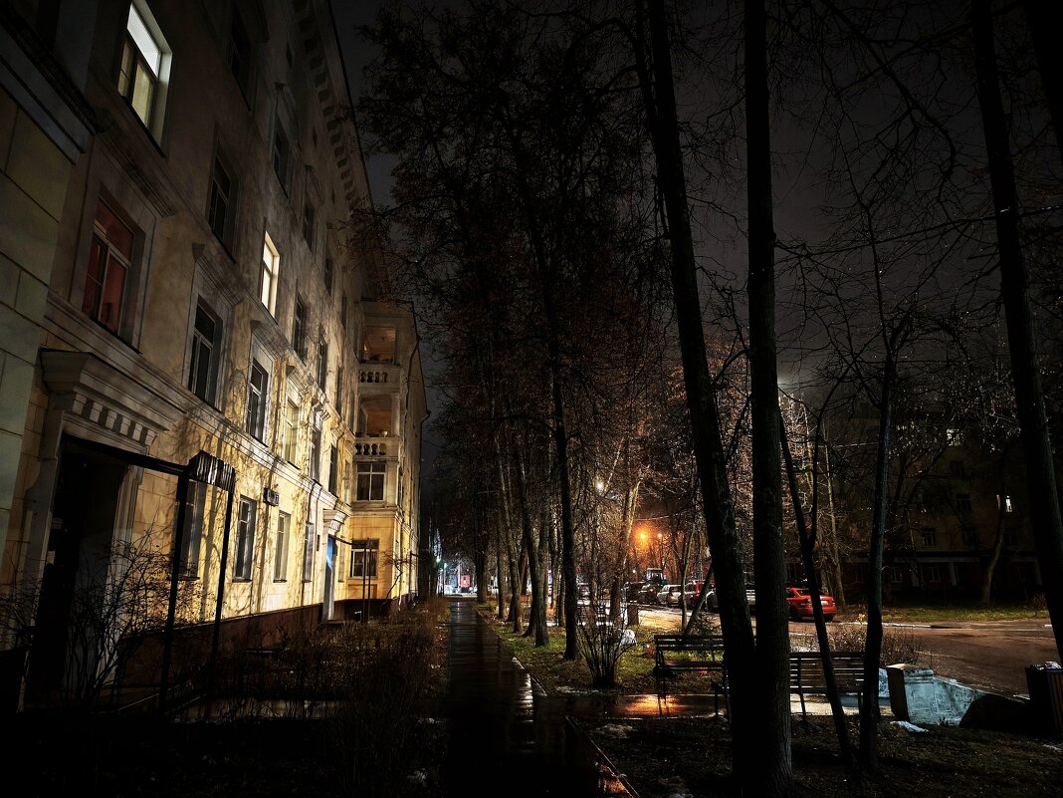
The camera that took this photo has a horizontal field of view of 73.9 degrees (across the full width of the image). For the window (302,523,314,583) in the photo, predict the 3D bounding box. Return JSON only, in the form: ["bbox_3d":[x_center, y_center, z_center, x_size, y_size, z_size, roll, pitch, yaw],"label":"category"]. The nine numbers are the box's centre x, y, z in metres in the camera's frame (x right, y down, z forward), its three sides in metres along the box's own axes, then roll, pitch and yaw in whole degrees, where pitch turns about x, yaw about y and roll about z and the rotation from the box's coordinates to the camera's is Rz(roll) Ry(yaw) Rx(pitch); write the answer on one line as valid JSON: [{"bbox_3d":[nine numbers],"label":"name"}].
[{"bbox_3d":[-7.757,5.264,24.357,0.200,1.900,1.500,1,-14,-6],"label":"window"}]

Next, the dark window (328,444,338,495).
[{"bbox_3d":[-7.985,2.825,28.109,0.200,1.934,1.536,1,-15,-6],"label":"dark window"}]

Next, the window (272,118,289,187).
[{"bbox_3d":[-6.947,-6.613,19.427,0.200,1.656,1.440,1,-15,-6],"label":"window"}]

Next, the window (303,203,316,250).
[{"bbox_3d":[-7.444,-5.816,23.415,0.200,1.620,1.350,1,-14,-6],"label":"window"}]

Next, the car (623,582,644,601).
[{"bbox_3d":[9.421,17.278,63.053,1.780,1.600,4.400,1,-15,-6],"label":"car"}]

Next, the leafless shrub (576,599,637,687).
[{"bbox_3d":[1.256,4.072,11.910,1.020,1.470,1.000,0,-14,-1],"label":"leafless shrub"}]

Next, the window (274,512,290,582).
[{"bbox_3d":[-7.118,4.188,19.921,0.200,1.891,1.440,1,-15,-6],"label":"window"}]

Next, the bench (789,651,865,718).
[{"bbox_3d":[3.482,3.707,9.243,1.800,0.810,0.570,0,-14,-1],"label":"bench"}]

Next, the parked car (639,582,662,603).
[{"bbox_3d":[9.960,15.826,57.256,1.780,1.500,4.400,1,-15,-6],"label":"parked car"}]

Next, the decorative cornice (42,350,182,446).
[{"bbox_3d":[-5.629,0.145,9.764,0.520,0.648,3.144,1,-15,-6],"label":"decorative cornice"}]

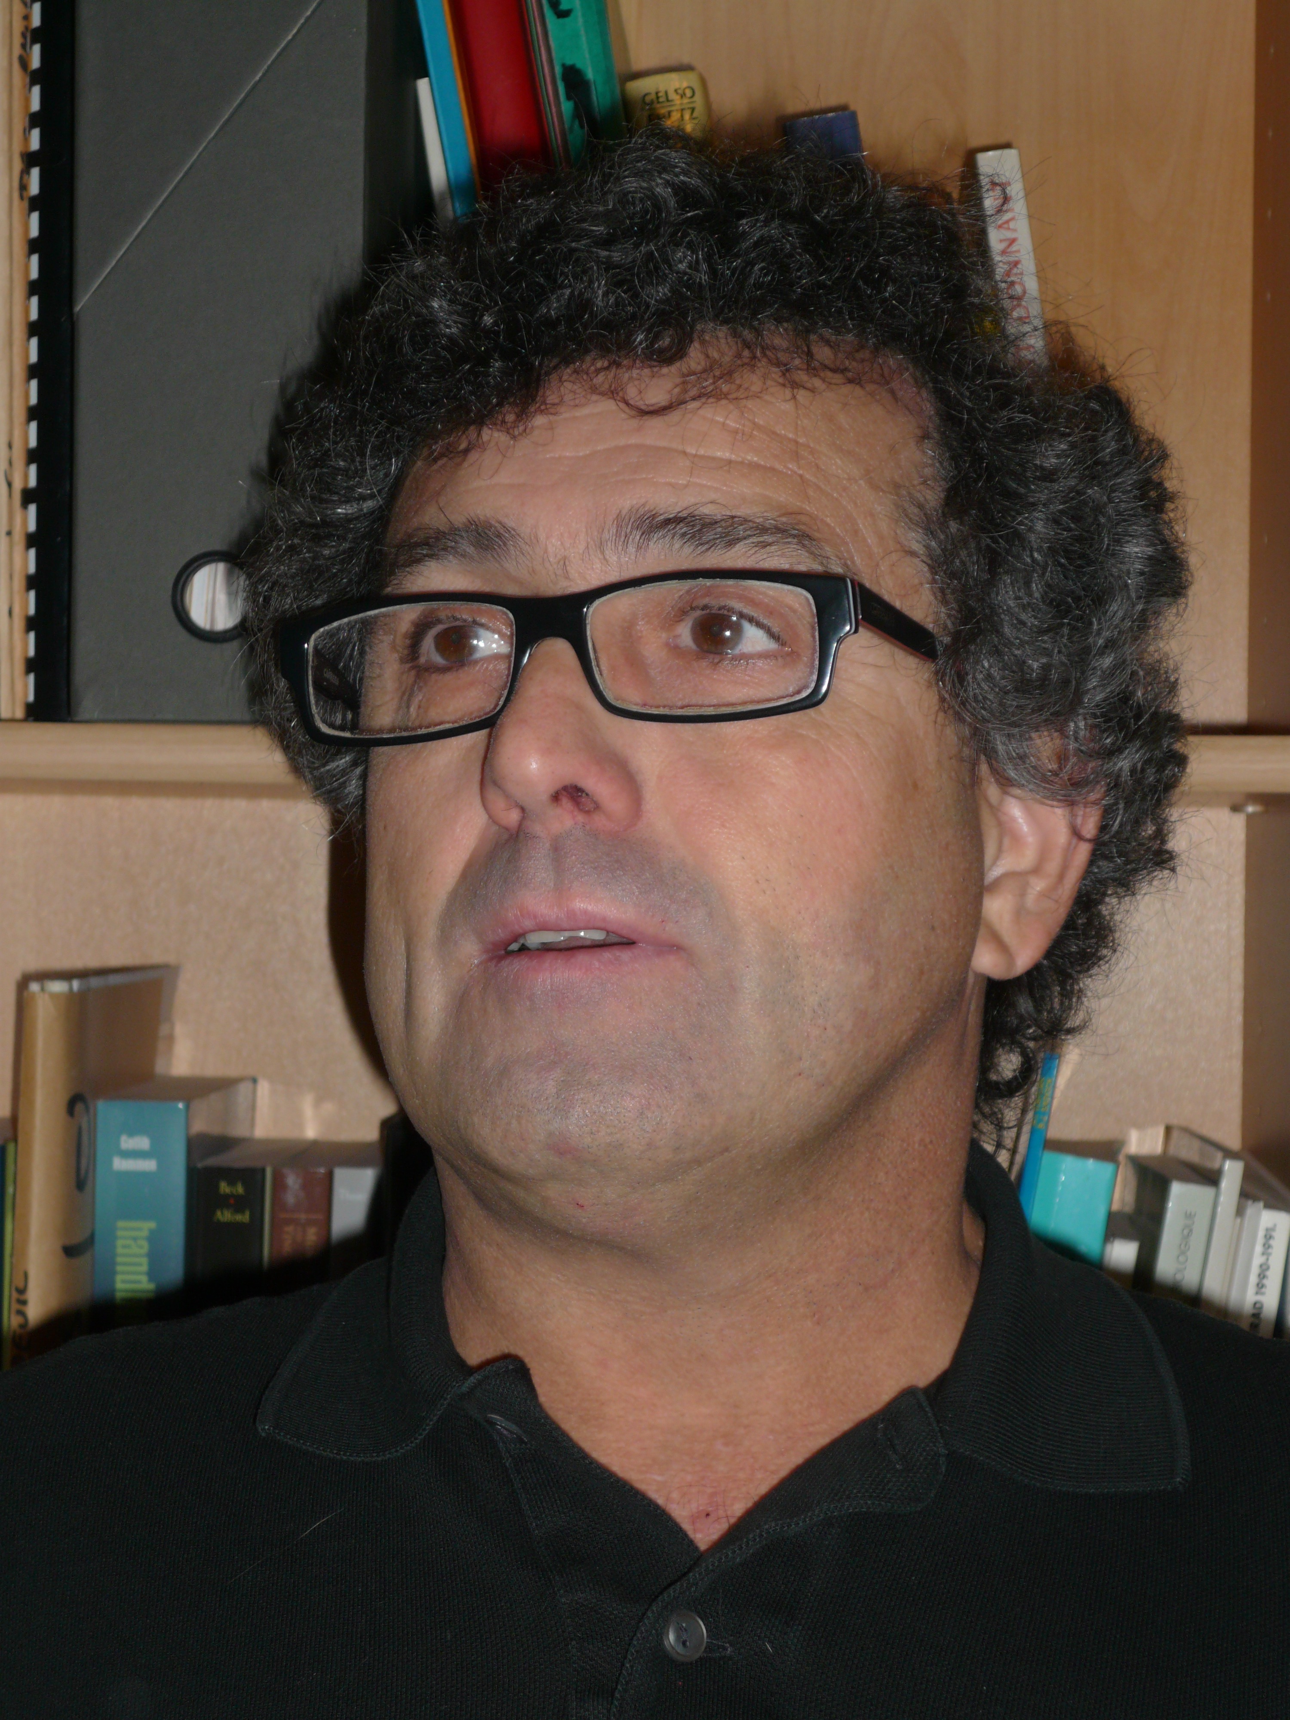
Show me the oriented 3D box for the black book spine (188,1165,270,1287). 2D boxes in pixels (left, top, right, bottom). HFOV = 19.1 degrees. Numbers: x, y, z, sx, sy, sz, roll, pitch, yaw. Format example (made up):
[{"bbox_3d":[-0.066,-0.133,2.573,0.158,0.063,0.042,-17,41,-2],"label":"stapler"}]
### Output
[{"bbox_3d":[-0.145,0.224,1.418,0.029,0.230,0.152,1,-1,1],"label":"black book spine"}]

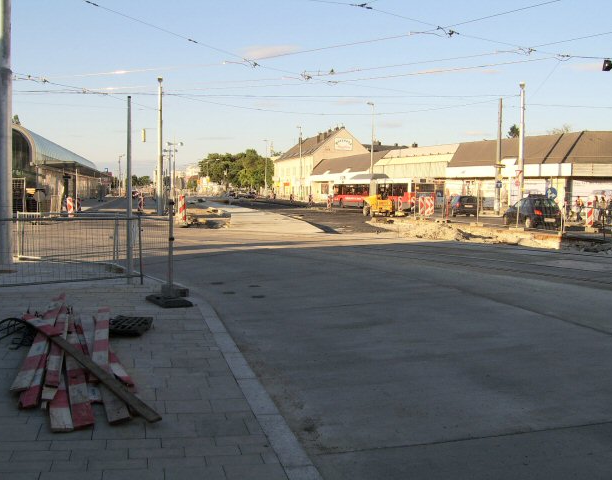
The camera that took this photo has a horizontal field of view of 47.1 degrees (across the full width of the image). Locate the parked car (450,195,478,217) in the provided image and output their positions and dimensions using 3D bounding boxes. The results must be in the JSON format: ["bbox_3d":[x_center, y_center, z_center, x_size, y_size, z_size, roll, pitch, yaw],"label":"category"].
[{"bbox_3d":[11.788,-2.597,52.248,1.720,1.520,4.250,1,4,2],"label":"parked car"}]

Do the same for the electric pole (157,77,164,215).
[{"bbox_3d":[-9.537,-6.102,45.995,0.380,8.850,0.380,0,4,-13],"label":"electric pole"}]

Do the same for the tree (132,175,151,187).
[{"bbox_3d":[-60.836,-20.743,259.738,6.800,7.600,6.800,0,4,-13],"label":"tree"}]

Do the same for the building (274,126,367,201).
[{"bbox_3d":[2.207,-12.820,126.504,9.700,11.500,34.000,0,4,-13],"label":"building"}]

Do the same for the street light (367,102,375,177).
[{"bbox_3d":[7.010,-9.059,75.621,0.850,11.000,0.300,0,4,-14],"label":"street light"}]

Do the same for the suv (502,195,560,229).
[{"bbox_3d":[10.668,-1.338,33.347,1.660,1.530,3.900,0,4,-4],"label":"suv"}]

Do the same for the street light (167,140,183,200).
[{"bbox_3d":[-16.406,-8.576,87.728,2.000,7.900,0.450,0,4,-13],"label":"street light"}]

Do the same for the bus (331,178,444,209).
[{"bbox_3d":[7.605,-4.696,72.767,2.550,3.000,18.000,-1,4,-20],"label":"bus"}]

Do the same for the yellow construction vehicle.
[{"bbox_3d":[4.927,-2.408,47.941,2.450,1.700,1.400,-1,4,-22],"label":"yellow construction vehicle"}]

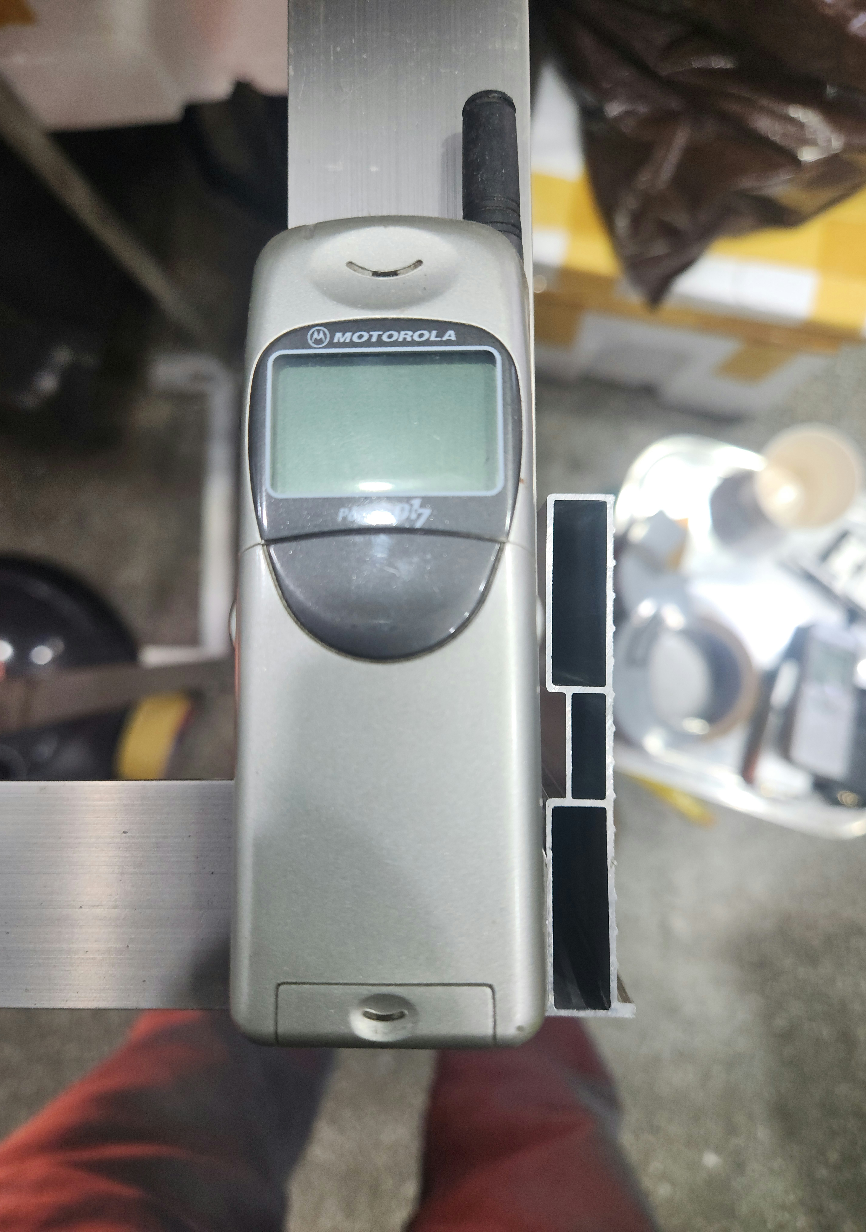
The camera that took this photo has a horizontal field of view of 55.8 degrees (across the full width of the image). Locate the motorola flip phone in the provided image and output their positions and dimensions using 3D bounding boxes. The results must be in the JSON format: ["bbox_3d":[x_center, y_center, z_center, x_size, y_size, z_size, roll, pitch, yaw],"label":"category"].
[{"bbox_3d":[-0.007,-0.016,0.145,0.051,0.025,0.168,0,83,1],"label":"motorola flip phone"}]

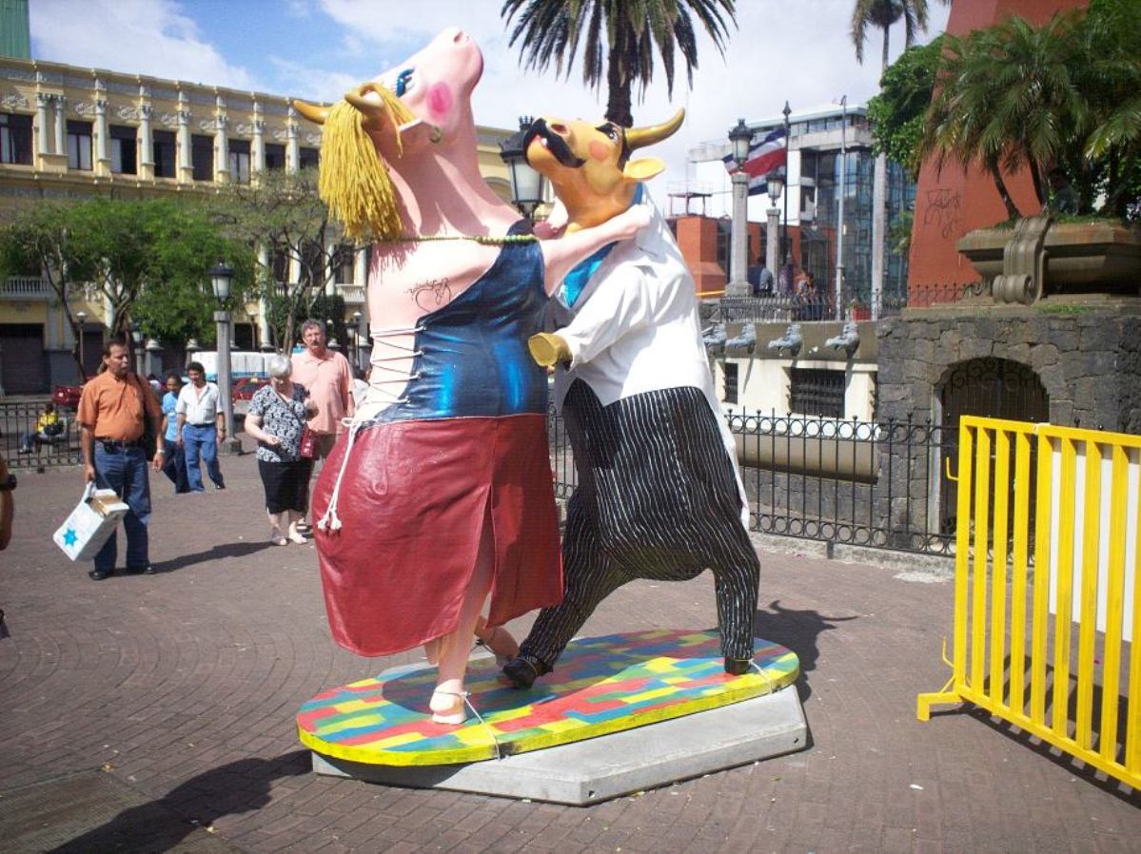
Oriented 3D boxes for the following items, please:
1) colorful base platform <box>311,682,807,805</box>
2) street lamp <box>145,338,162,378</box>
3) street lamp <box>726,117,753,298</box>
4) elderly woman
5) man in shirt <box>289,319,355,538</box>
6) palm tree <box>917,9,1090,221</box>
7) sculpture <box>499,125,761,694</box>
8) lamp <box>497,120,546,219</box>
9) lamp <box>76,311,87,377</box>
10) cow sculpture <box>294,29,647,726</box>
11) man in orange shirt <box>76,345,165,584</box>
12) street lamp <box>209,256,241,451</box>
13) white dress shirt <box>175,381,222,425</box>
[{"bbox_3d":[-0.024,1.158,4.985,2.250,0.180,1.600,-3,5,-33],"label":"colorful base platform"},{"bbox_3d":[-17.572,-2.507,50.000,0.700,2.600,0.700,0,5,0],"label":"street lamp"},{"bbox_3d":[3.053,-3.976,21.500,0.520,3.350,0.520,0,5,0],"label":"street lamp"},{"bbox_3d":[-2.471,0.181,10.000,0.600,1.570,0.420,-2,5,-18],"label":"elderly woman"},{"bbox_3d":[-2.147,-0.004,10.250,0.560,1.840,0.380,-1,5,-12],"label":"man in shirt"},{"bbox_3d":[4.490,-3.232,12.300,1.750,2.150,1.750,2,5,22],"label":"palm tree"},{"bbox_3d":[0.237,-0.080,5.030,1.030,2.330,0.800,-2,5,-17],"label":"sculpture"},{"bbox_3d":[-0.382,-0.954,10.440,0.500,3.500,0.500,0,5,0],"label":"lamp"},{"bbox_3d":[-20.130,-2.890,49.000,0.420,3.900,0.420,0,5,0],"label":"lamp"},{"bbox_3d":[-0.468,-0.202,4.900,1.360,2.720,0.840,-3,5,-28],"label":"cow sculpture"},{"bbox_3d":[-3.181,0.226,8.400,0.580,1.700,0.380,-3,5,-30],"label":"man in orange shirt"},{"bbox_3d":[-6.058,-1.227,20.800,0.500,3.450,0.500,0,5,0],"label":"street lamp"},{"bbox_3d":[-4.769,-0.311,15.200,0.570,0.560,0.310,-1,5,-11],"label":"white dress shirt"}]

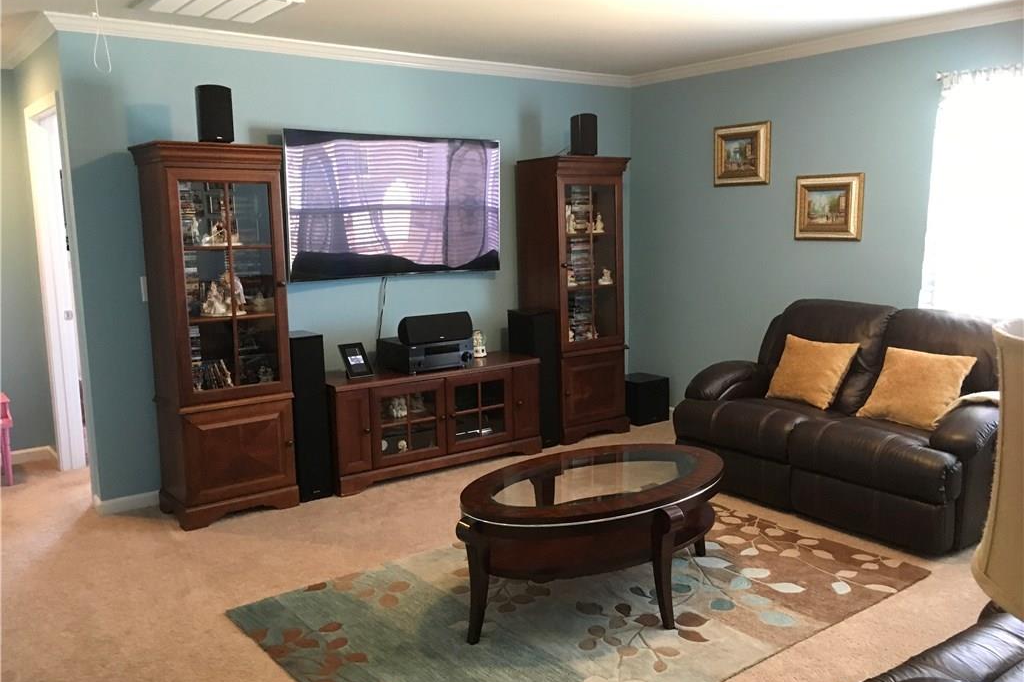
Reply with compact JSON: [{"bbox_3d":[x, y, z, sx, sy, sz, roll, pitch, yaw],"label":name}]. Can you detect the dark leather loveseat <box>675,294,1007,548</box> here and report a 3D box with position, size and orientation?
[{"bbox_3d":[1.672,0.338,4.312,0.955,0.975,1.588,-7,10,-37],"label":"dark leather loveseat"}]

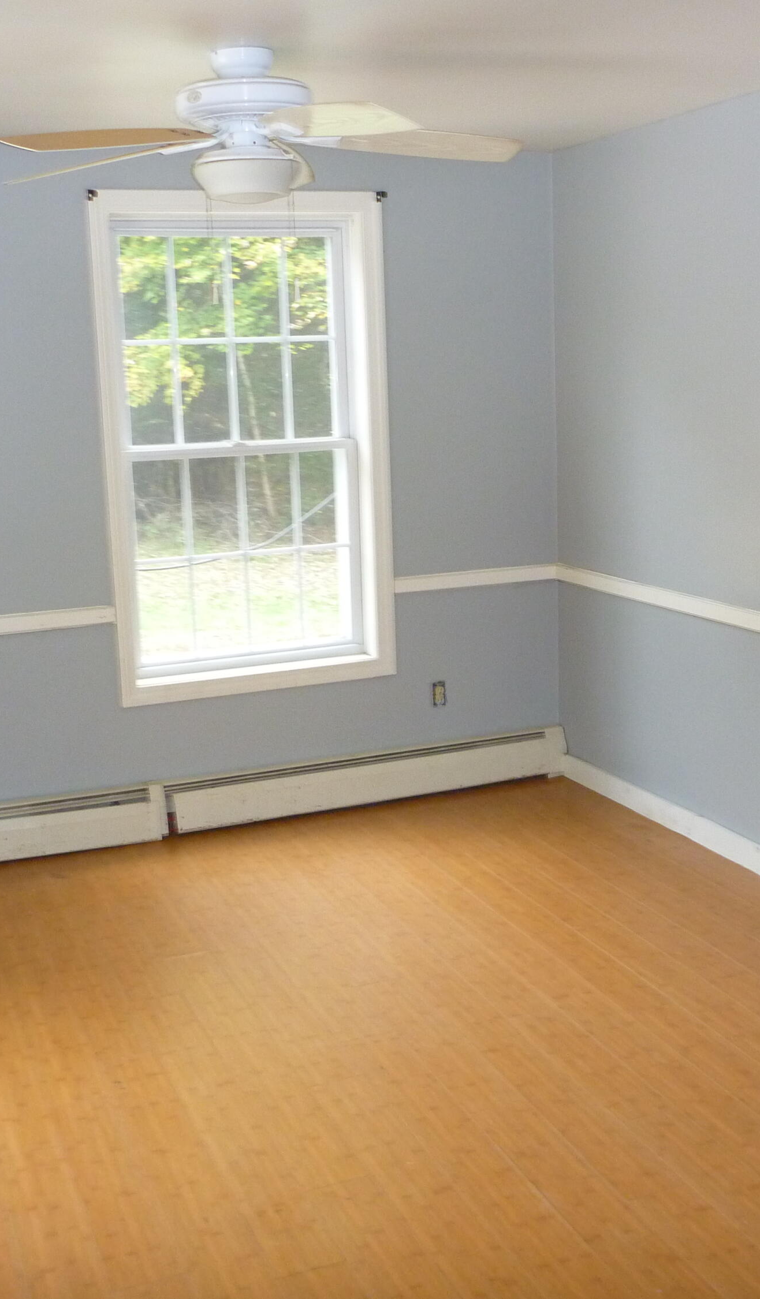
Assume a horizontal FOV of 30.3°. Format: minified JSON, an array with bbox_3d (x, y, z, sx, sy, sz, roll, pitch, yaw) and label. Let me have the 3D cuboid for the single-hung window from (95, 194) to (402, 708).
[{"bbox_3d":[-0.448,-0.695,4.854,1.008,1.706,0.100,-6,12,-20],"label":"single-hung window"}]

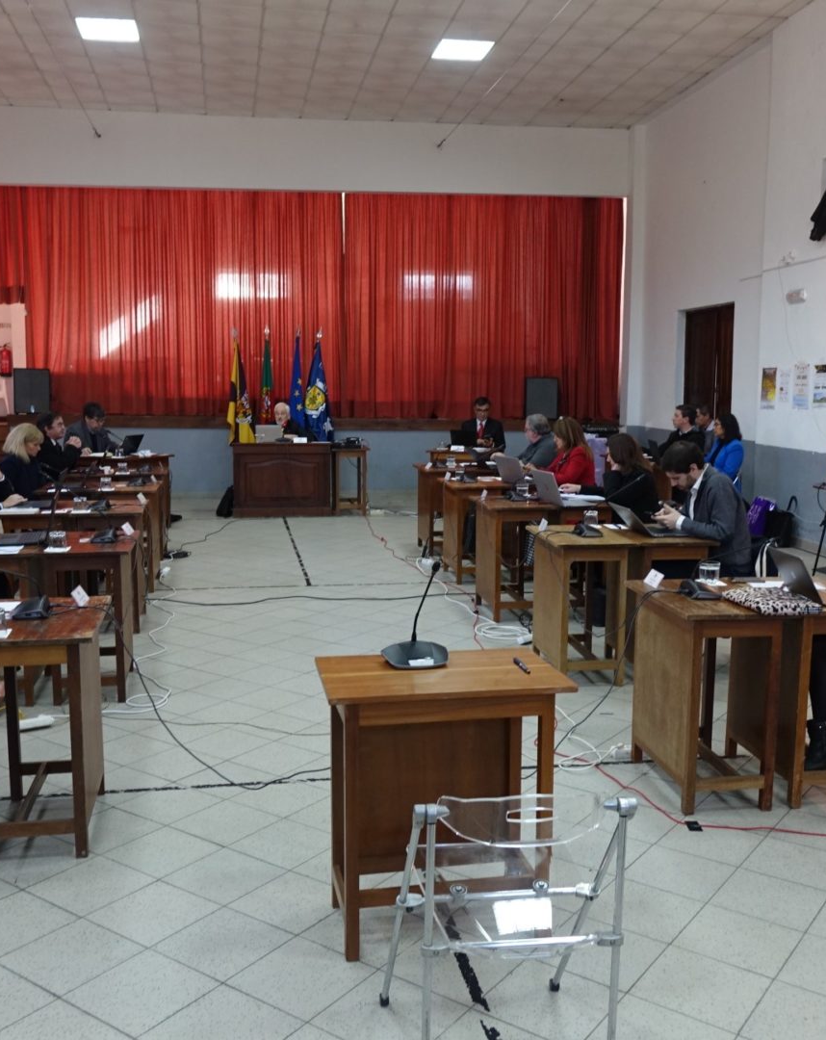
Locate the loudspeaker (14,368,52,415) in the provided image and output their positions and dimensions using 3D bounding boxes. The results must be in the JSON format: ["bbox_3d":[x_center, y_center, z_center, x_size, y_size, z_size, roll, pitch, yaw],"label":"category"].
[{"bbox_3d":[-5.228,-1.764,14.322,0.510,0.670,0.420,-2,8,-14],"label":"loudspeaker"}]

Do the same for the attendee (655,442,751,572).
[{"bbox_3d":[1.566,0.205,5.707,0.680,1.280,0.540,-1,8,-10],"label":"attendee"}]

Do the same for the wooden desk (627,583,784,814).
[{"bbox_3d":[1.152,0.684,4.143,0.436,0.772,0.663,-1,8,-8],"label":"wooden desk"}]

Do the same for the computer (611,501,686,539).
[{"bbox_3d":[1.282,-0.007,5.645,0.360,0.185,0.335,-1,8,-9],"label":"computer"}]

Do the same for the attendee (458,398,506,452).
[{"bbox_3d":[0.888,-0.842,13.339,0.550,1.410,0.780,-1,7,-7],"label":"attendee"}]

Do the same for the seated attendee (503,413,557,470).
[{"bbox_3d":[1.081,-0.356,9.716,0.760,1.280,0.520,-1,8,-10],"label":"seated attendee"}]

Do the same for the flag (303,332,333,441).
[{"bbox_3d":[-1.260,-1.748,13.781,0.404,1.491,0.250,-1,8,-10],"label":"flag"}]

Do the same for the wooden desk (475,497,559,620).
[{"bbox_3d":[0.668,0.259,7.151,0.436,0.772,0.663,-1,8,-9],"label":"wooden desk"}]

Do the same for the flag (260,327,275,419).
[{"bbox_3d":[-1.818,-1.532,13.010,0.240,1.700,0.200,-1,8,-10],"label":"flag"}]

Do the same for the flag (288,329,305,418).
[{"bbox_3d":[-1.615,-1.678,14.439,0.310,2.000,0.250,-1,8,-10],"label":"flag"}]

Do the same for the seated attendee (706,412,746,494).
[{"bbox_3d":[2.887,-0.367,10.040,0.750,1.300,0.500,-2,8,-15],"label":"seated attendee"}]

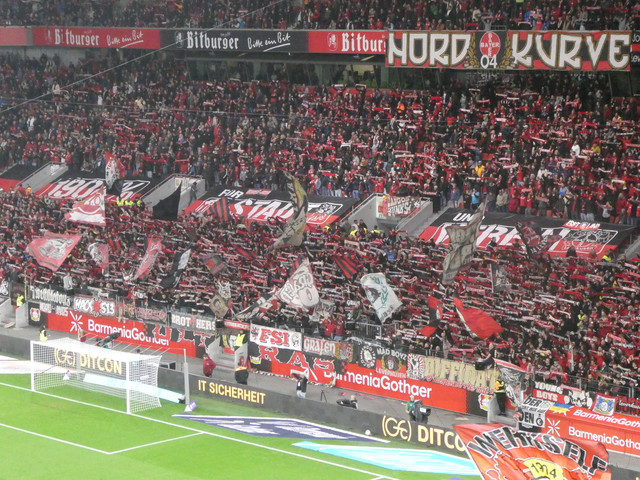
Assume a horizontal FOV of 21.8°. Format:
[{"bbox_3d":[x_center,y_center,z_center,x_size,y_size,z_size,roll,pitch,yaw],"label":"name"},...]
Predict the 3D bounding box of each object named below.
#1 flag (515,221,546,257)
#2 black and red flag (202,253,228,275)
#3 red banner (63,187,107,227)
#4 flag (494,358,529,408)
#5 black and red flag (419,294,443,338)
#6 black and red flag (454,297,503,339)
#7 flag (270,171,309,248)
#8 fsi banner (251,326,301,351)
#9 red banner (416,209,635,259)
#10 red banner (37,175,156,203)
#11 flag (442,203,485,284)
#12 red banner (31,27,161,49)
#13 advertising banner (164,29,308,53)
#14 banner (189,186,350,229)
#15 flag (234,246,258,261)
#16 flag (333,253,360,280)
[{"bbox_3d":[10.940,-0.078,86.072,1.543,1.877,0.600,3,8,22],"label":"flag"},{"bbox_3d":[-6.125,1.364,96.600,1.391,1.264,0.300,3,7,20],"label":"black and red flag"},{"bbox_3d":[-15.502,-2.281,110.000,2.800,2.750,0.450,1,7,5],"label":"red banner"},{"bbox_3d":[8.965,6.718,77.900,1.600,2.300,0.450,2,7,16],"label":"flag"},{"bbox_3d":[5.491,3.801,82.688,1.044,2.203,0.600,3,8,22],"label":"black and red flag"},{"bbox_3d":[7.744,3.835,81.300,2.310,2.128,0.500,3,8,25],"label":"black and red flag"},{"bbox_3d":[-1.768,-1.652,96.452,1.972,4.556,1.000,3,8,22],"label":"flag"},{"bbox_3d":[-2.355,5.217,88.850,3.903,0.942,0.080,7,10,43],"label":"fsi banner"},{"bbox_3d":[11.172,-0.331,91.178,12.765,0.250,3.197,7,37,43],"label":"red banner"},{"bbox_3d":[-15.649,-3.705,117.589,11.200,0.250,3.695,7,40,44],"label":"red banner"},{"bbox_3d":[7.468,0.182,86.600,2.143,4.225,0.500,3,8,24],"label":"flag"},{"bbox_3d":[-17.824,-16.126,132.707,16.000,1.500,0.150,7,10,44],"label":"red banner"},{"bbox_3d":[-5.991,-13.958,116.600,15.000,1.400,0.150,7,10,44],"label":"advertising banner"},{"bbox_3d":[-3.372,-2.029,105.398,13.250,0.250,3.291,7,40,44],"label":"banner"},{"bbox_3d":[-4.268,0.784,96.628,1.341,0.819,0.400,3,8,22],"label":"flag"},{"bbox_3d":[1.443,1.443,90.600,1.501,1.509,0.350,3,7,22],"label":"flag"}]

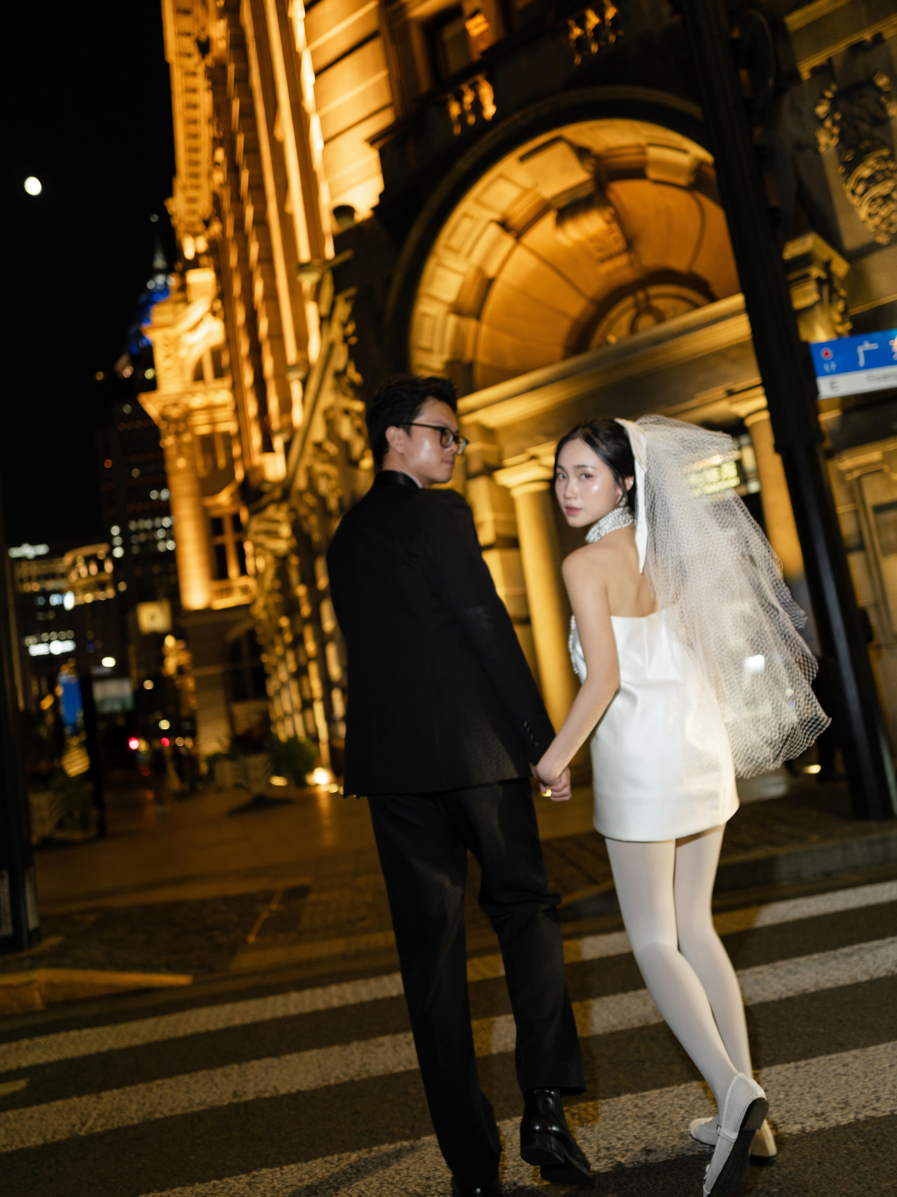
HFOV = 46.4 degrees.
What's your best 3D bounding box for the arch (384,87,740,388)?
[{"bbox_3d":[1.183,-3.525,10.133,4.200,2.150,1.000,-14,-8,34],"label":"arch"}]

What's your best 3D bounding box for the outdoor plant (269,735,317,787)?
[{"bbox_3d":[-3.296,3.474,22.250,0.950,1.050,0.950,-9,-7,0],"label":"outdoor plant"}]

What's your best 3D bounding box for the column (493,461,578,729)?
[{"bbox_3d":[0.989,0.149,10.848,0.480,3.200,0.480,-14,-8,34],"label":"column"}]

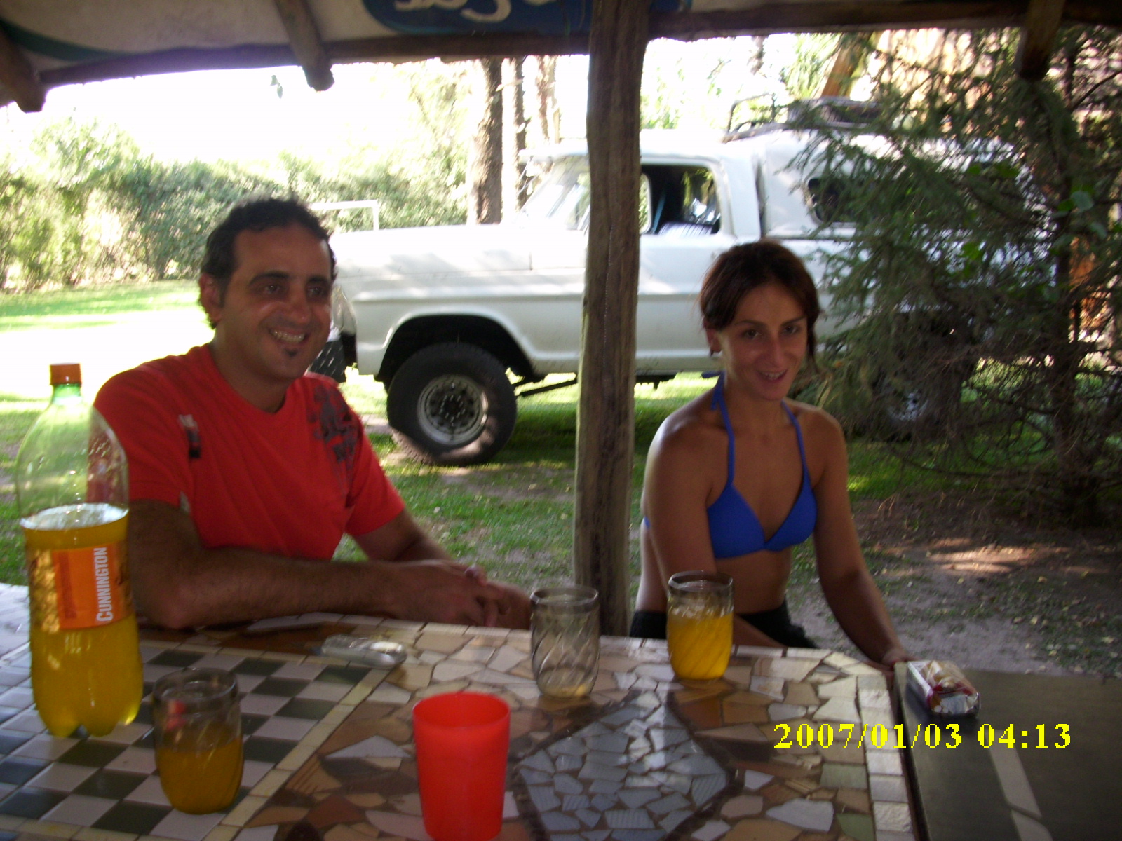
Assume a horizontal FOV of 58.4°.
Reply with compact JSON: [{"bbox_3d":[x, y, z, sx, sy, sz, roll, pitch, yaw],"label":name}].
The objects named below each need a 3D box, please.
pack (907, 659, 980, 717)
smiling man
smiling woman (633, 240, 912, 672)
[{"bbox_3d":[0.443,0.309,1.170,0.055,0.022,0.085,1,9,2],"label":"pack"},{"bbox_3d":[-0.303,0.335,1.403,0.550,1.270,0.760,-9,13,-44],"label":"smiling man"},{"bbox_3d":[0.296,0.351,1.496,0.470,1.220,0.740,-5,11,-30],"label":"smiling woman"}]

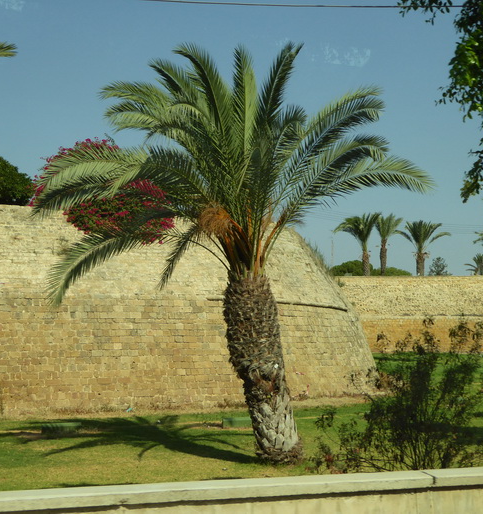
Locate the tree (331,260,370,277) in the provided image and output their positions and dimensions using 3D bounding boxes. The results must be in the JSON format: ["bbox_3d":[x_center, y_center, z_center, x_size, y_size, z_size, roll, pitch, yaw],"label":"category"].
[{"bbox_3d":[12.890,2.069,110.000,4.600,3.310,4.200,0,-5,0],"label":"tree"}]

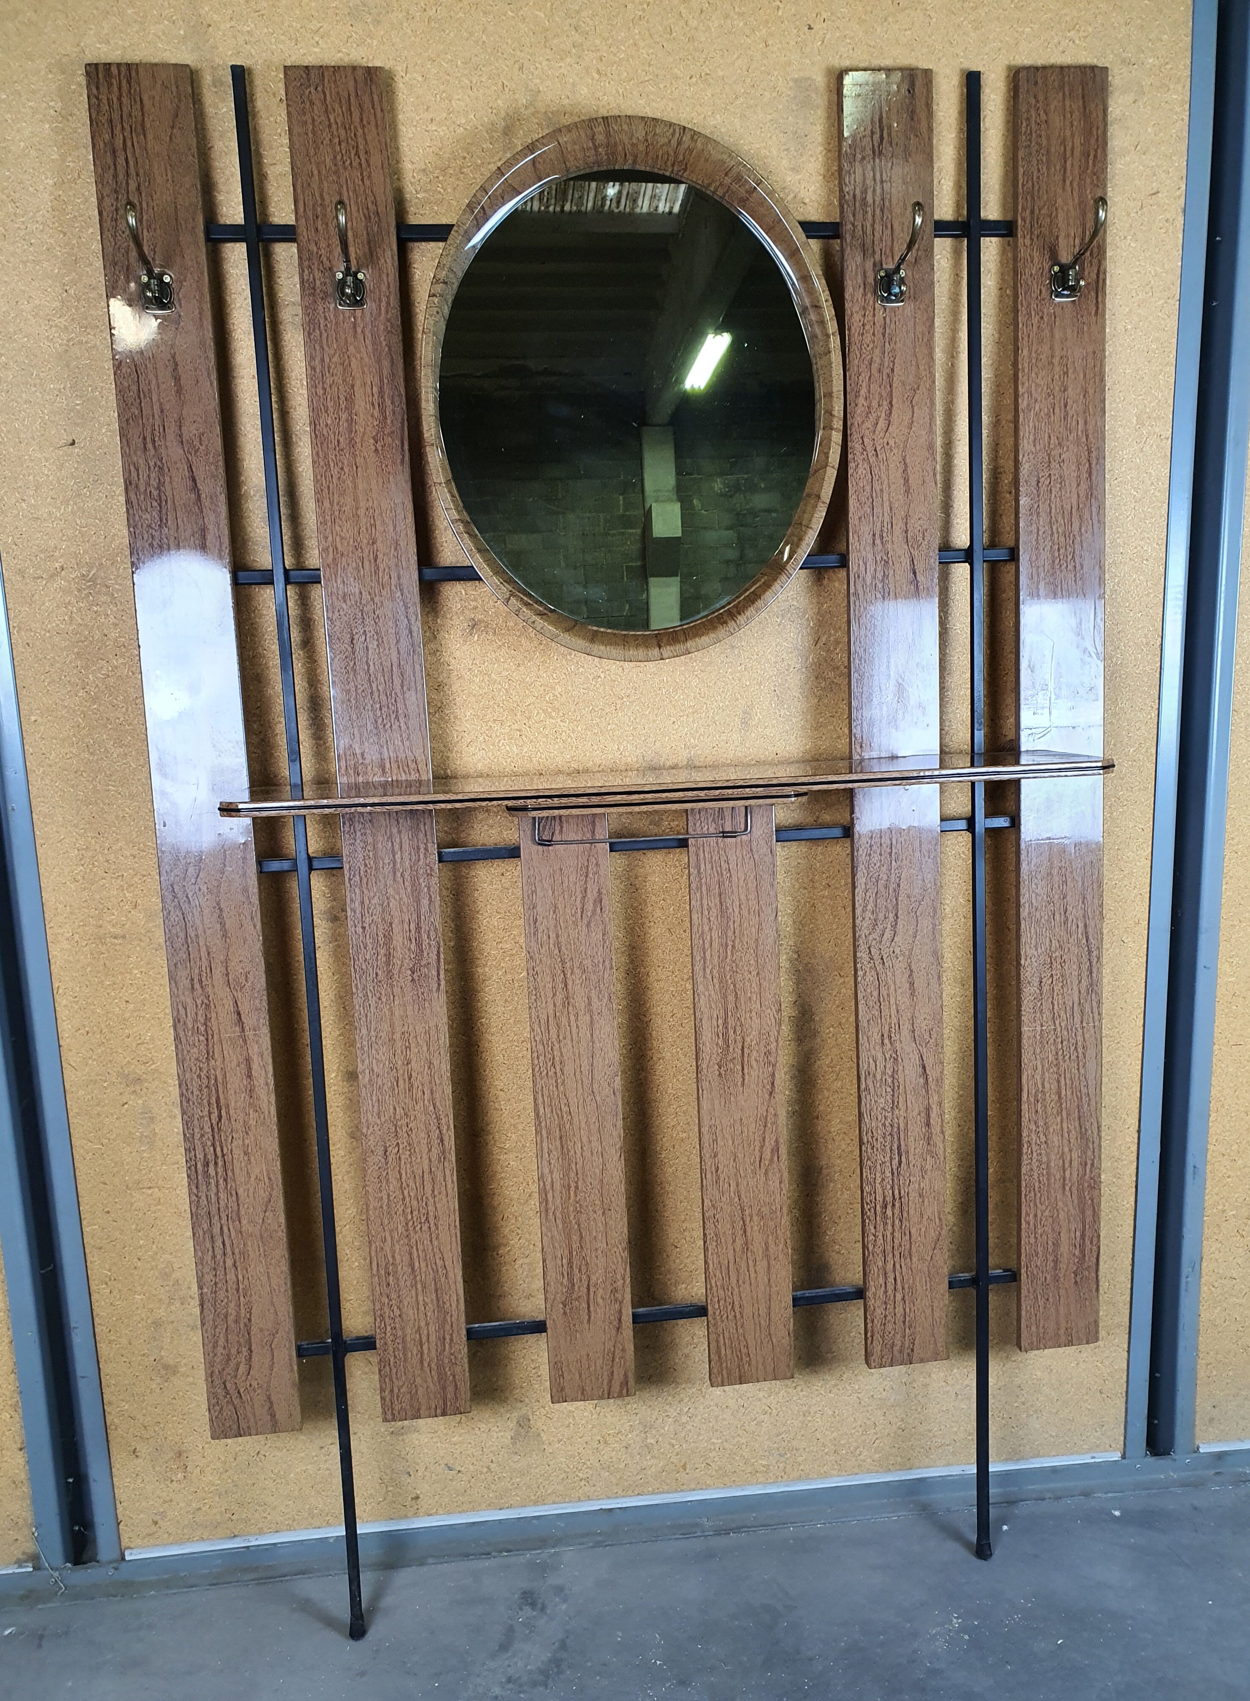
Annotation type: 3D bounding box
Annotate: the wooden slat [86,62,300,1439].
[{"bbox_3d":[-0.463,-0.059,1.401,0.101,1.492,0.016,-3,8,-6],"label":"wooden slat"}]

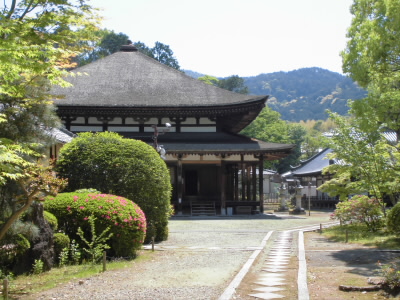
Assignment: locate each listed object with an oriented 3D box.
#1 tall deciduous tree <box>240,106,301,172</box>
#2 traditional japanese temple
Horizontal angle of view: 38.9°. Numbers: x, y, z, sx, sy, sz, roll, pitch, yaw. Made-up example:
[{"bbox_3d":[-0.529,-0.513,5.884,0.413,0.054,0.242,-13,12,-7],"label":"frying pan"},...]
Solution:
[{"bbox_3d":[8.614,0.690,71.152,8.800,12.400,8.800,0,-4,0],"label":"tall deciduous tree"},{"bbox_3d":[-6.127,-2.202,49.773,24.000,14.930,24.000,0,-4,-4],"label":"traditional japanese temple"}]

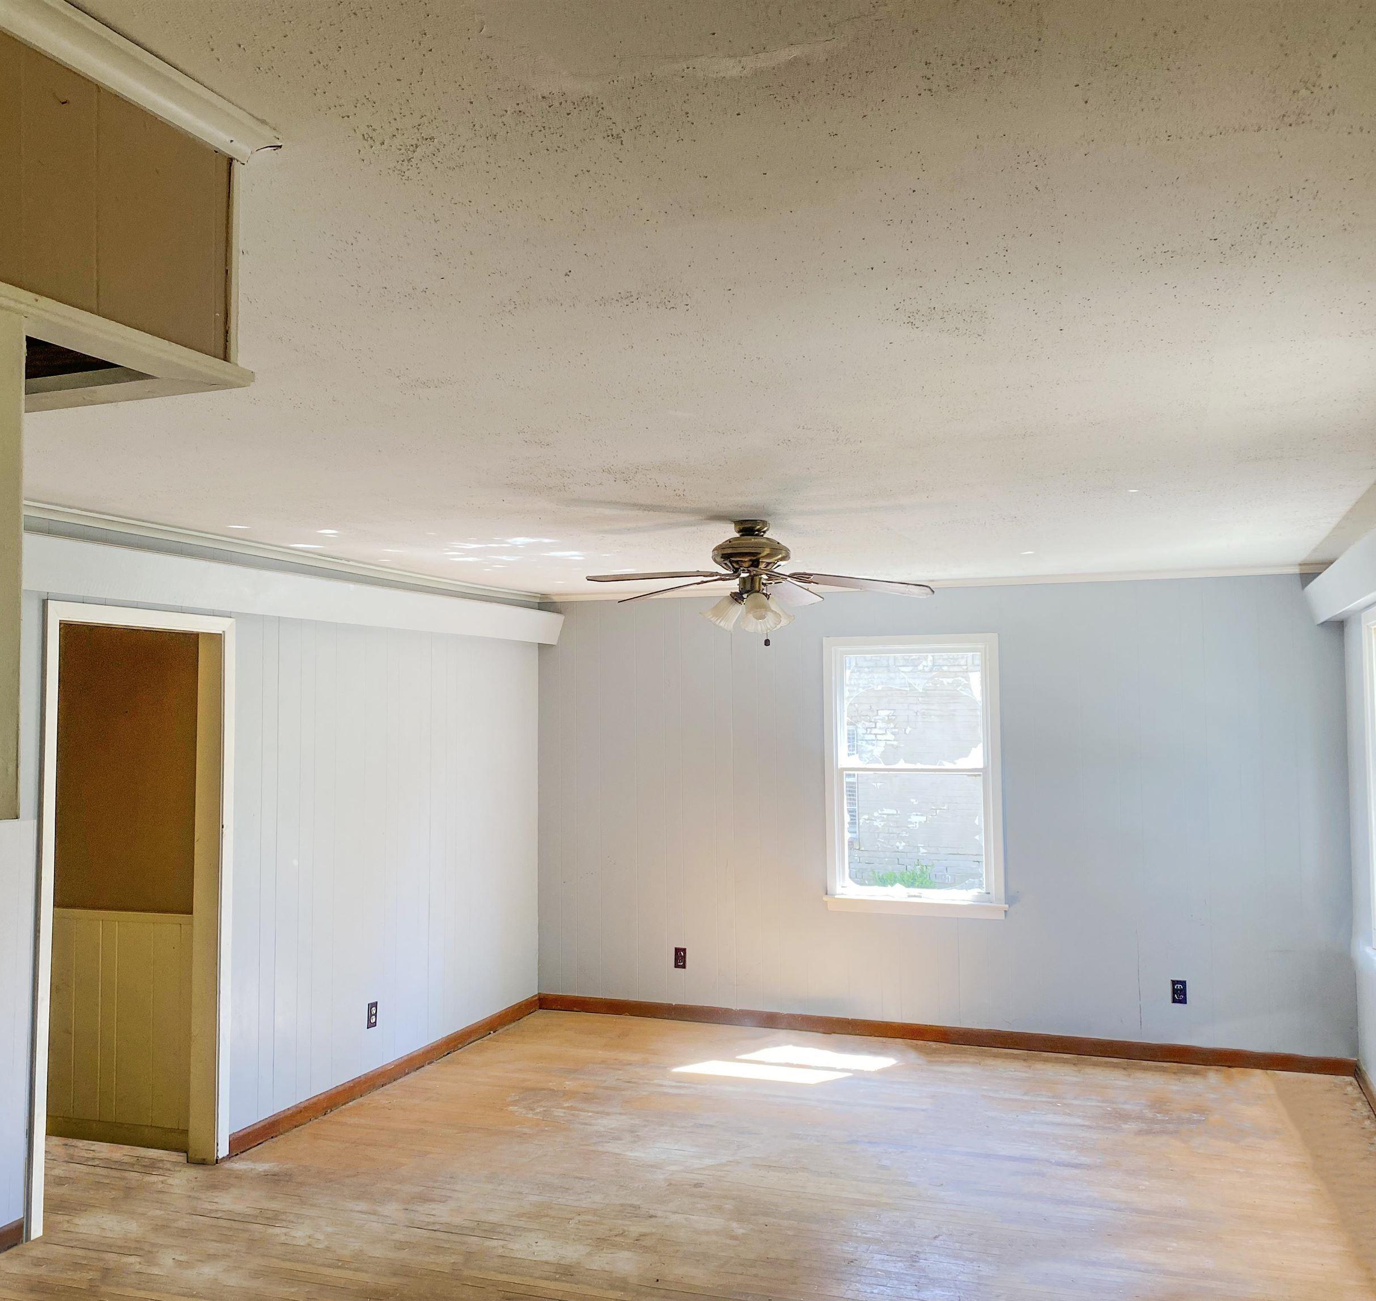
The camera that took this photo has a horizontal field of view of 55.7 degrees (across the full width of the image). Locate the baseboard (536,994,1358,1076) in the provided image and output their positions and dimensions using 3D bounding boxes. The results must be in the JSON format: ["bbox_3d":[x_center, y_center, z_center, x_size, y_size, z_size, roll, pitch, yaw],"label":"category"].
[{"bbox_3d":[1.140,2.018,6.910,4.310,0.090,0.020,-1,-3,21],"label":"baseboard"}]

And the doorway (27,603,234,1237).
[{"bbox_3d":[-2.057,0.910,4.810,0.140,2.113,0.950,-1,-3,21],"label":"doorway"}]

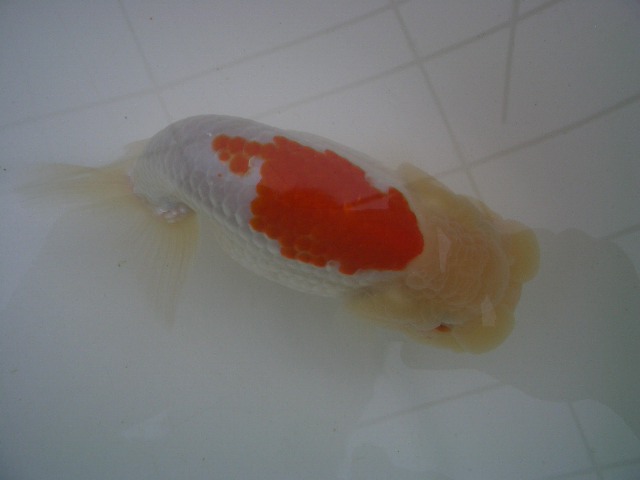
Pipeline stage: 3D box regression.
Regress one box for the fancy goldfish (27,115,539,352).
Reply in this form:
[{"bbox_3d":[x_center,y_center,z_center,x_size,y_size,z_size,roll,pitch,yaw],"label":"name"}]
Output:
[{"bbox_3d":[-0.014,0.002,0.228,0.167,0.057,0.067,17,70,6],"label":"fancy goldfish"}]

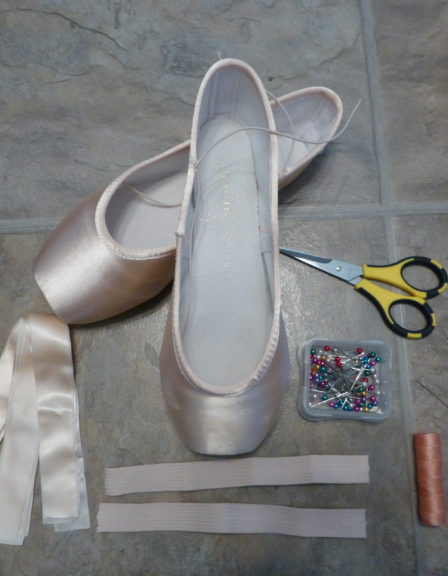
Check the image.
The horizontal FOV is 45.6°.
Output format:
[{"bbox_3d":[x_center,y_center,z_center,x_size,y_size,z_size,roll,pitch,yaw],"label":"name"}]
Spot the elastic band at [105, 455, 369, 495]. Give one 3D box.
[{"bbox_3d":[0.009,0.125,0.354,0.176,0.003,0.018,-3,80,1],"label":"elastic band"}]

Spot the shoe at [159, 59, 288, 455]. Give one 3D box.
[{"bbox_3d":[-0.001,-0.005,0.325,0.081,0.060,0.232,0,92,2],"label":"shoe"}]

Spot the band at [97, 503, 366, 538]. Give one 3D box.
[{"bbox_3d":[0.005,0.153,0.349,0.176,0.003,0.018,1,80,2],"label":"band"}]

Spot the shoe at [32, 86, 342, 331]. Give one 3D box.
[{"bbox_3d":[-0.024,-0.058,0.363,0.232,0.060,0.081,-32,81,-6],"label":"shoe"}]

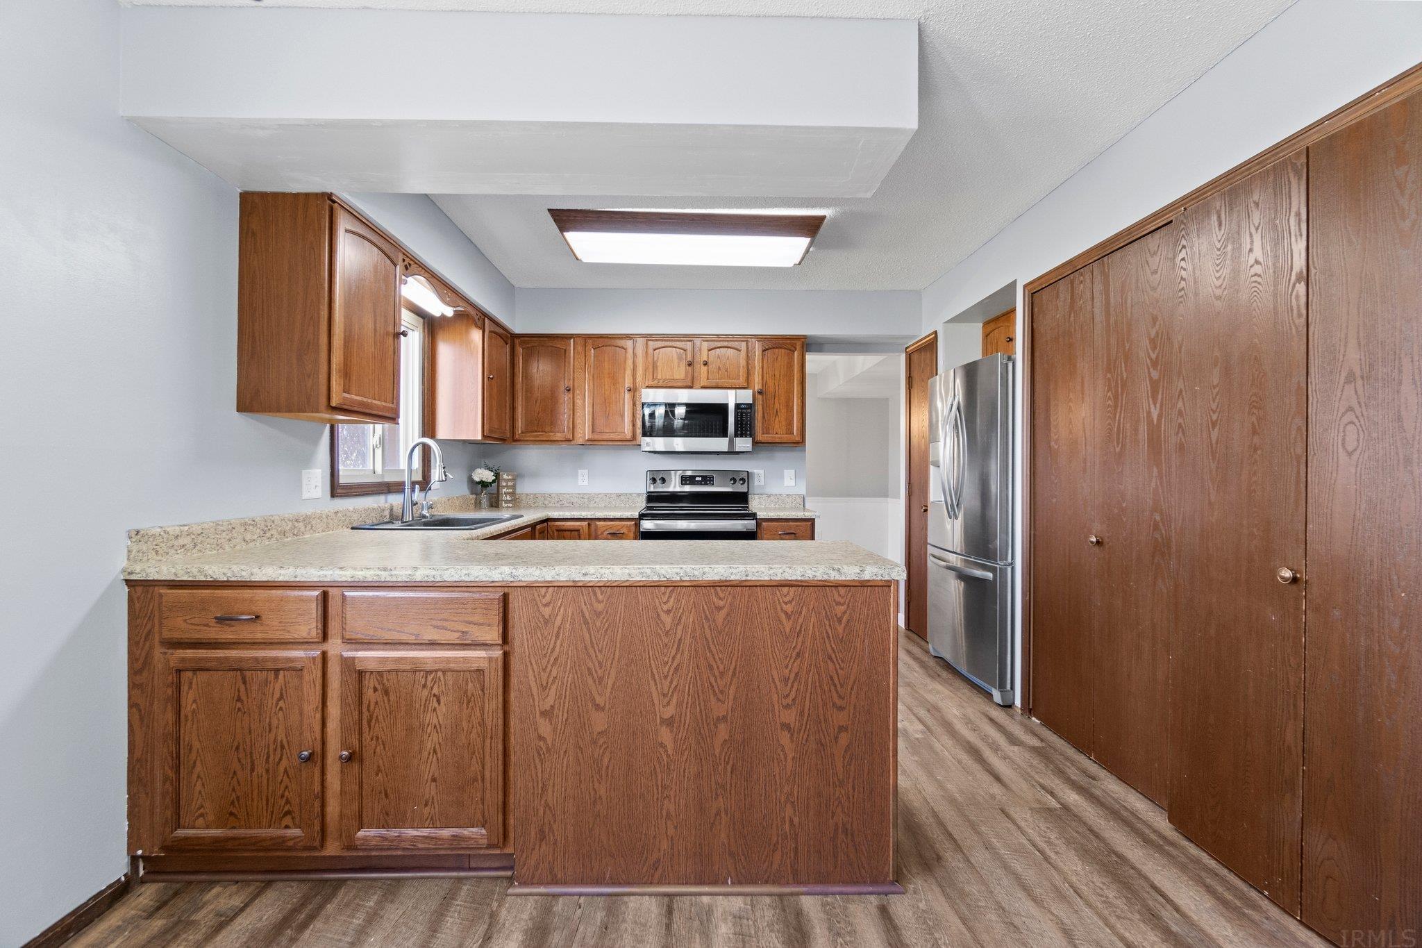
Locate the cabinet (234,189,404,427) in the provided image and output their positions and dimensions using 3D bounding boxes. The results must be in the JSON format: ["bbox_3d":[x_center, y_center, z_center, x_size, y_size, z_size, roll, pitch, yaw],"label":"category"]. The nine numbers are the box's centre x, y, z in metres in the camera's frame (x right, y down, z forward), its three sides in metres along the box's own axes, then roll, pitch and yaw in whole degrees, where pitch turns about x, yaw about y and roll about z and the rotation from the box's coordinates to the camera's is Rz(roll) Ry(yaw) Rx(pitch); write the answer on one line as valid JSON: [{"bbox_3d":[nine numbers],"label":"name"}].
[{"bbox_3d":[-1.446,-0.582,2.256,0.325,0.748,0.487,0,0,-2],"label":"cabinet"}]

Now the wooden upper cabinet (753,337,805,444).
[{"bbox_3d":[0.469,-0.579,4.311,0.382,0.748,0.325,0,0,-2],"label":"wooden upper cabinet"}]

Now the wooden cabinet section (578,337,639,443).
[{"bbox_3d":[-0.713,-0.584,4.315,0.430,0.765,0.320,0,0,-1],"label":"wooden cabinet section"}]

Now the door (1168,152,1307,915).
[{"bbox_3d":[1.581,0.159,1.785,0.040,2.045,0.433,0,0,-2],"label":"door"}]

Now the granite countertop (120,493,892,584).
[{"bbox_3d":[-0.545,0.225,3.045,2.220,0.140,2.800,0,0,-2],"label":"granite countertop"}]

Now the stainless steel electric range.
[{"bbox_3d":[-0.092,0.567,4.102,0.756,1.215,0.669,0,0,-2],"label":"stainless steel electric range"}]

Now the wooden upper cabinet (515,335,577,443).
[{"bbox_3d":[-1.165,-0.580,4.240,0.430,0.750,0.320,0,0,-2],"label":"wooden upper cabinet"}]

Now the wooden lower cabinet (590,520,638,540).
[{"bbox_3d":[-0.634,0.732,4.121,0.302,0.880,0.630,0,0,-2],"label":"wooden lower cabinet"}]

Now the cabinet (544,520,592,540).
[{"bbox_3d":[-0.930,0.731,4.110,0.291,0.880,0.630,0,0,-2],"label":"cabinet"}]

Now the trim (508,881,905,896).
[{"bbox_3d":[-0.010,1.158,1.654,1.110,0.021,0.020,0,0,0],"label":"trim"}]

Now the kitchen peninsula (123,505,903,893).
[{"bbox_3d":[-0.550,0.700,1.965,2.170,0.940,0.640,0,0,-1],"label":"kitchen peninsula"}]

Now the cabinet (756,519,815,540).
[{"bbox_3d":[0.473,0.738,4.163,0.377,0.880,0.630,0,0,-2],"label":"cabinet"}]

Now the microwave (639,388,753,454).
[{"bbox_3d":[-0.100,-0.365,4.270,0.760,0.430,0.400,0,0,-2],"label":"microwave"}]

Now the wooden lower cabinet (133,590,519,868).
[{"bbox_3d":[-1.098,0.726,1.955,1.070,0.865,0.590,0,0,-1],"label":"wooden lower cabinet"}]

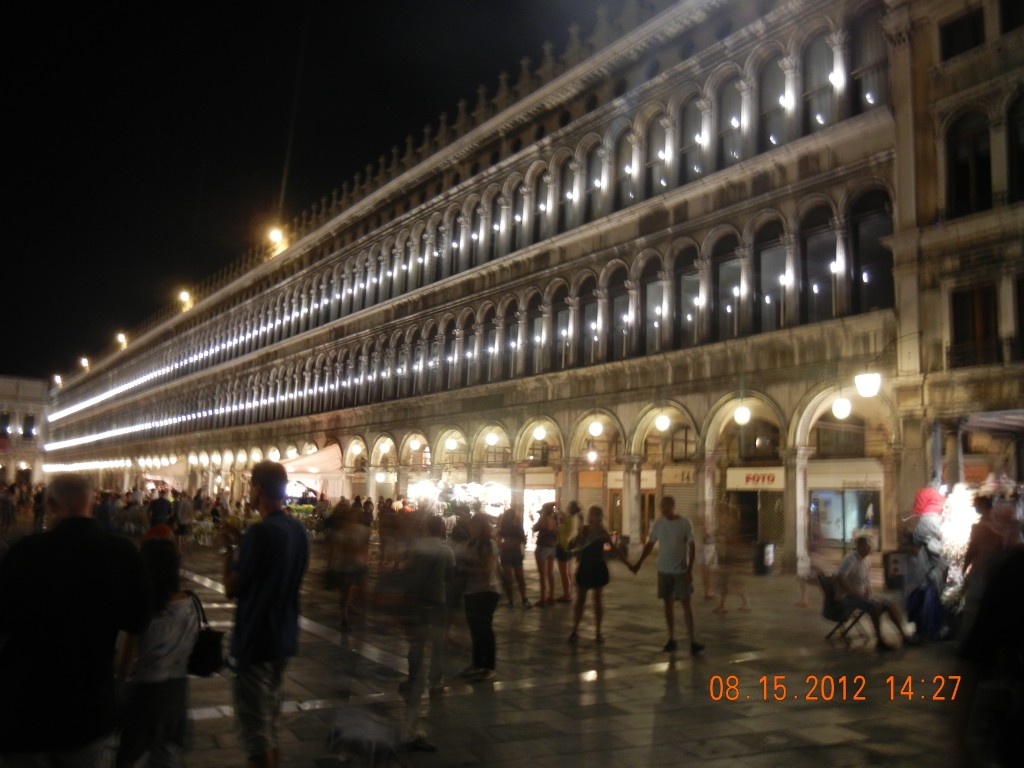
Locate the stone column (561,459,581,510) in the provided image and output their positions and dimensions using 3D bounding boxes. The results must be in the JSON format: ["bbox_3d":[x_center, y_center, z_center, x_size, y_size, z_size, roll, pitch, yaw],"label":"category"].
[{"bbox_3d":[2.006,4.115,29.922,0.545,3.272,0.545,8,-10,-34],"label":"stone column"}]

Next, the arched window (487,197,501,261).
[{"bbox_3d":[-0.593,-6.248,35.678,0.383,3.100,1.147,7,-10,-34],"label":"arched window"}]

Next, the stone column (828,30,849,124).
[{"bbox_3d":[8.181,-7.672,22.192,0.360,2.480,0.360,8,-10,-34],"label":"stone column"}]

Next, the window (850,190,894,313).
[{"bbox_3d":[8.629,-3.147,21.047,0.300,2.950,1.170,8,-10,-34],"label":"window"}]

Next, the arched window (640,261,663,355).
[{"bbox_3d":[4.370,-2.416,27.845,0.323,3.030,1.071,8,-10,-34],"label":"arched window"}]

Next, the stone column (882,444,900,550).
[{"bbox_3d":[8.526,2.747,19.978,0.330,2.850,0.330,7,-10,-34],"label":"stone column"}]

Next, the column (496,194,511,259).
[{"bbox_3d":[-0.335,-6.114,34.594,0.400,2.650,0.390,7,-10,-34],"label":"column"}]

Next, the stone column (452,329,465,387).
[{"bbox_3d":[-2.292,-1.052,37.217,0.394,2.626,0.394,8,-10,-34],"label":"stone column"}]

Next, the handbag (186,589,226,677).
[{"bbox_3d":[-1.312,1.068,3.800,0.130,0.370,0.240,3,-8,-3],"label":"handbag"}]

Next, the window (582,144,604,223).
[{"bbox_3d":[2.832,-6.917,30.471,0.300,2.800,1.120,8,-10,-34],"label":"window"}]

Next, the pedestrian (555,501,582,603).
[{"bbox_3d":[0.960,2.809,14.944,0.420,1.665,0.430,-1,-9,21],"label":"pedestrian"}]

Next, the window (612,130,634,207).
[{"bbox_3d":[3.653,-7.012,29.134,0.260,2.650,1.070,7,-10,-34],"label":"window"}]

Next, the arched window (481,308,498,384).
[{"bbox_3d":[-0.863,-1.513,34.761,0.260,2.970,1.070,7,-10,-34],"label":"arched window"}]

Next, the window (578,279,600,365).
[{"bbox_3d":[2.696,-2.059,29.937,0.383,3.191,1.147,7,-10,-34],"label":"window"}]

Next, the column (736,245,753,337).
[{"bbox_3d":[6.459,-2.545,24.560,0.394,2.626,0.394,8,-10,-34],"label":"column"}]

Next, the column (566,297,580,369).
[{"bbox_3d":[2.091,-1.754,30.382,0.383,2.607,0.383,2,-8,0],"label":"column"}]

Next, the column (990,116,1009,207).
[{"bbox_3d":[10.130,-4.617,18.422,0.280,1.960,0.310,8,-10,-34],"label":"column"}]

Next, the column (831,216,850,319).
[{"bbox_3d":[7.985,-2.855,21.497,0.360,2.480,0.360,8,-10,-34],"label":"column"}]

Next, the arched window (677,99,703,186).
[{"bbox_3d":[5.452,-7.465,27.276,0.323,2.777,1.071,8,-10,-34],"label":"arched window"}]

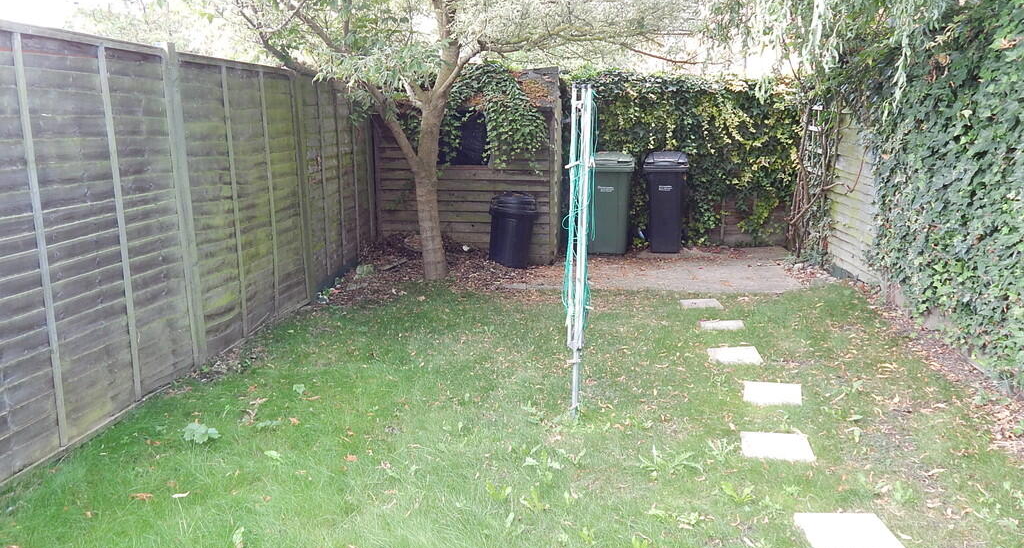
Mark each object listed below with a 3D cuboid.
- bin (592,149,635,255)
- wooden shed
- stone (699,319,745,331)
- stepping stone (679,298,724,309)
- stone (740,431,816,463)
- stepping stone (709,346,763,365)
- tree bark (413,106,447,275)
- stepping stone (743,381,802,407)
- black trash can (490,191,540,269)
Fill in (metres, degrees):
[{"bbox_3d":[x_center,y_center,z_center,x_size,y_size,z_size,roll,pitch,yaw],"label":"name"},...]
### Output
[{"bbox_3d":[1.041,-0.798,9.248,0.590,1.070,0.720,0,11,2],"label":"bin"},{"bbox_3d":[-0.410,-1.259,9.193,1.950,2.020,1.650,1,11,7],"label":"wooden shed"},{"bbox_3d":[1.502,0.382,5.915,0.302,0.040,0.292,0,11,4],"label":"stone"},{"bbox_3d":[1.505,0.252,6.606,0.303,0.040,0.320,0,11,2],"label":"stepping stone"},{"bbox_3d":[1.195,0.791,3.738,0.301,0.040,0.304,2,11,11],"label":"stone"},{"bbox_3d":[1.393,0.523,5.163,0.296,0.040,0.327,0,11,2],"label":"stepping stone"},{"bbox_3d":[-0.752,-0.754,7.645,0.320,1.630,0.270,0,11,2],"label":"tree bark"},{"bbox_3d":[1.402,0.655,4.459,0.300,0.040,0.326,2,11,15],"label":"stepping stone"},{"bbox_3d":[0.002,-0.446,8.366,0.480,0.710,0.480,3,11,0],"label":"black trash can"}]

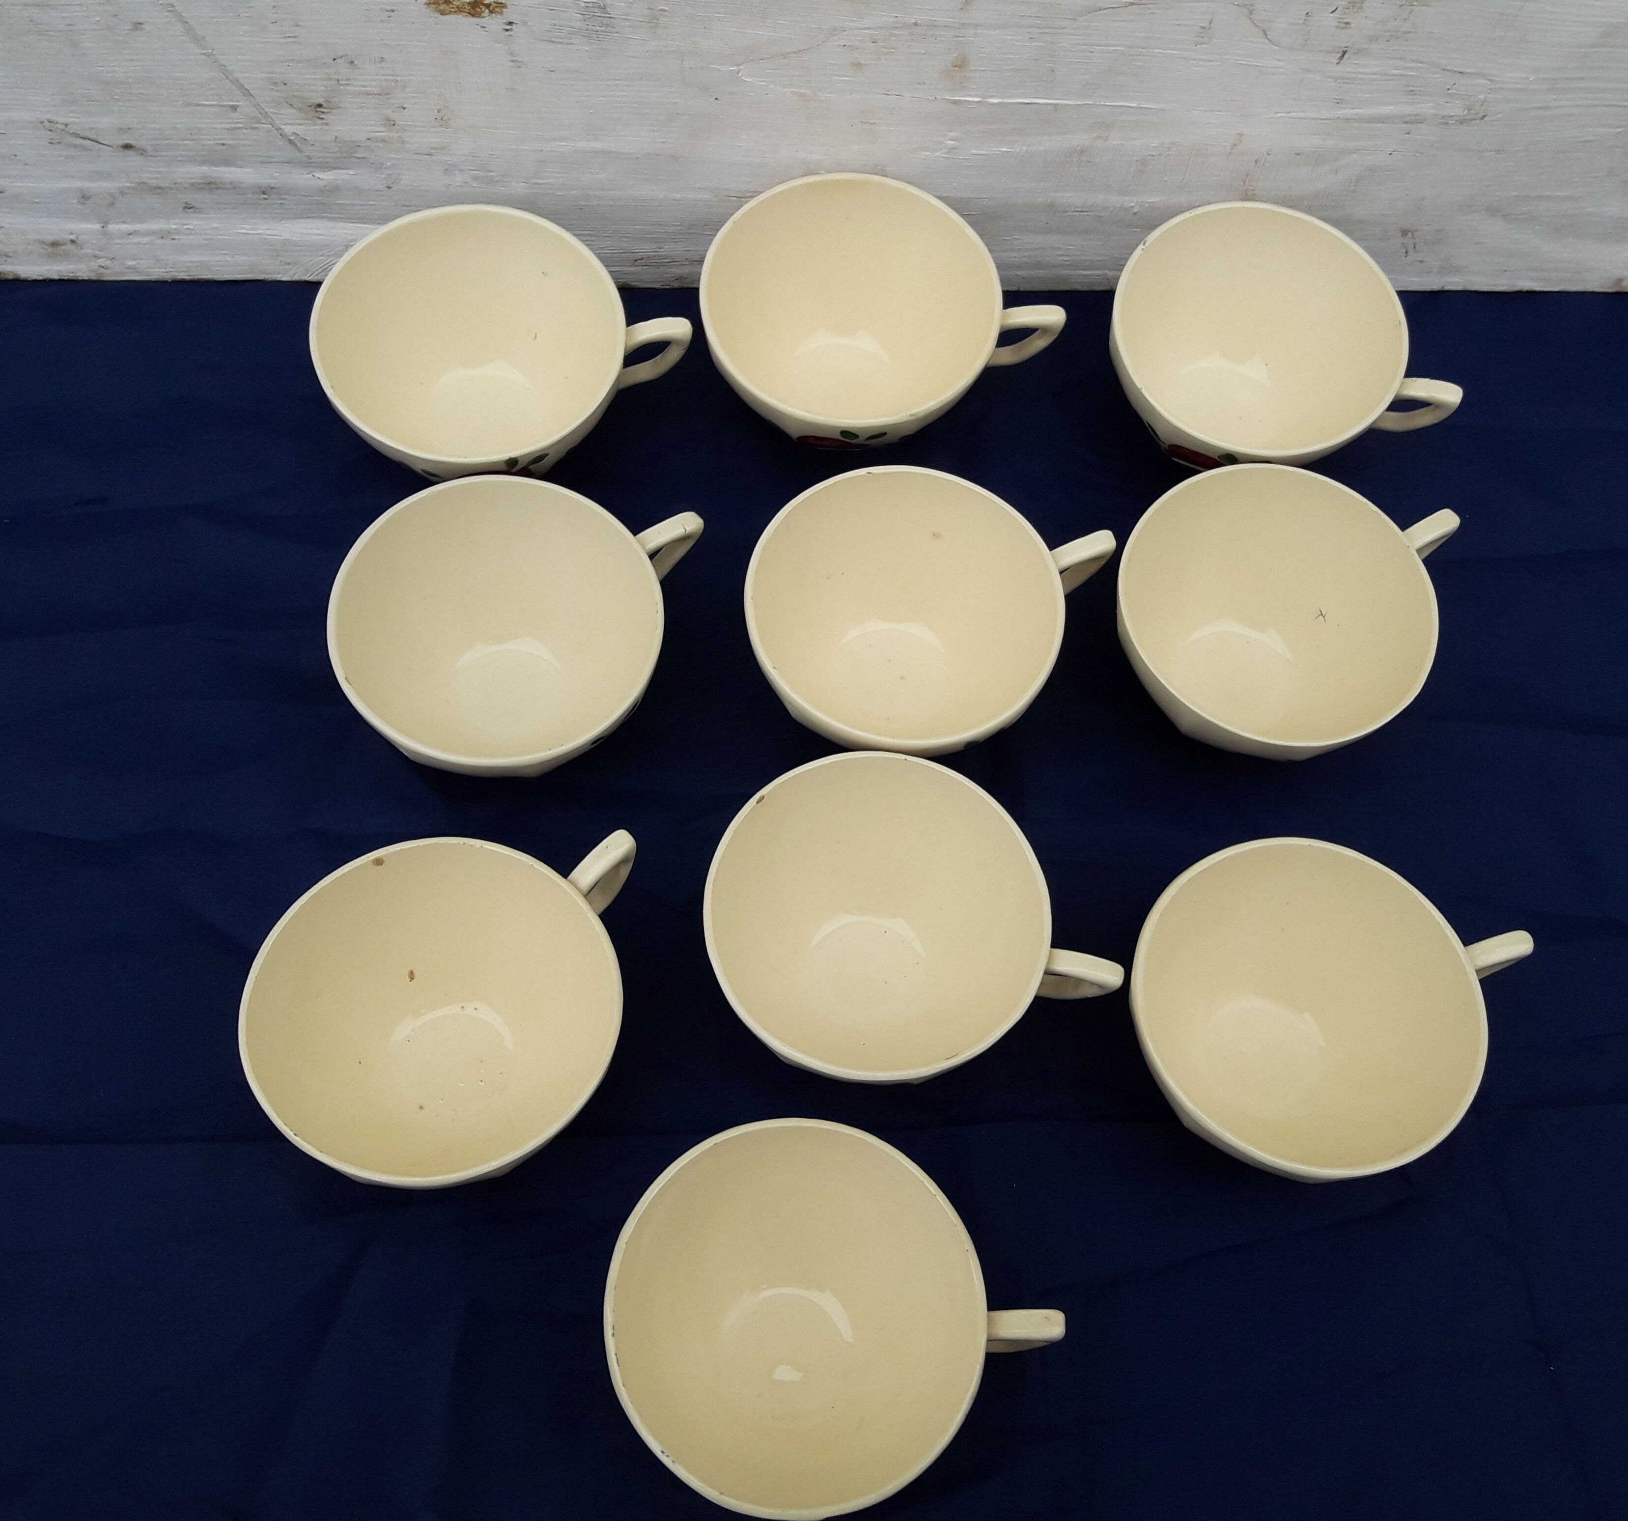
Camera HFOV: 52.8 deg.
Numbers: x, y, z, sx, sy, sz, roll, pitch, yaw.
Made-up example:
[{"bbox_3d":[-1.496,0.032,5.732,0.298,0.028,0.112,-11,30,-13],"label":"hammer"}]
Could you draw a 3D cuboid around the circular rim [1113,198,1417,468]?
[{"bbox_3d":[0.148,-0.135,0.572,0.100,0.052,0.100,1,68,-2],"label":"circular rim"}]

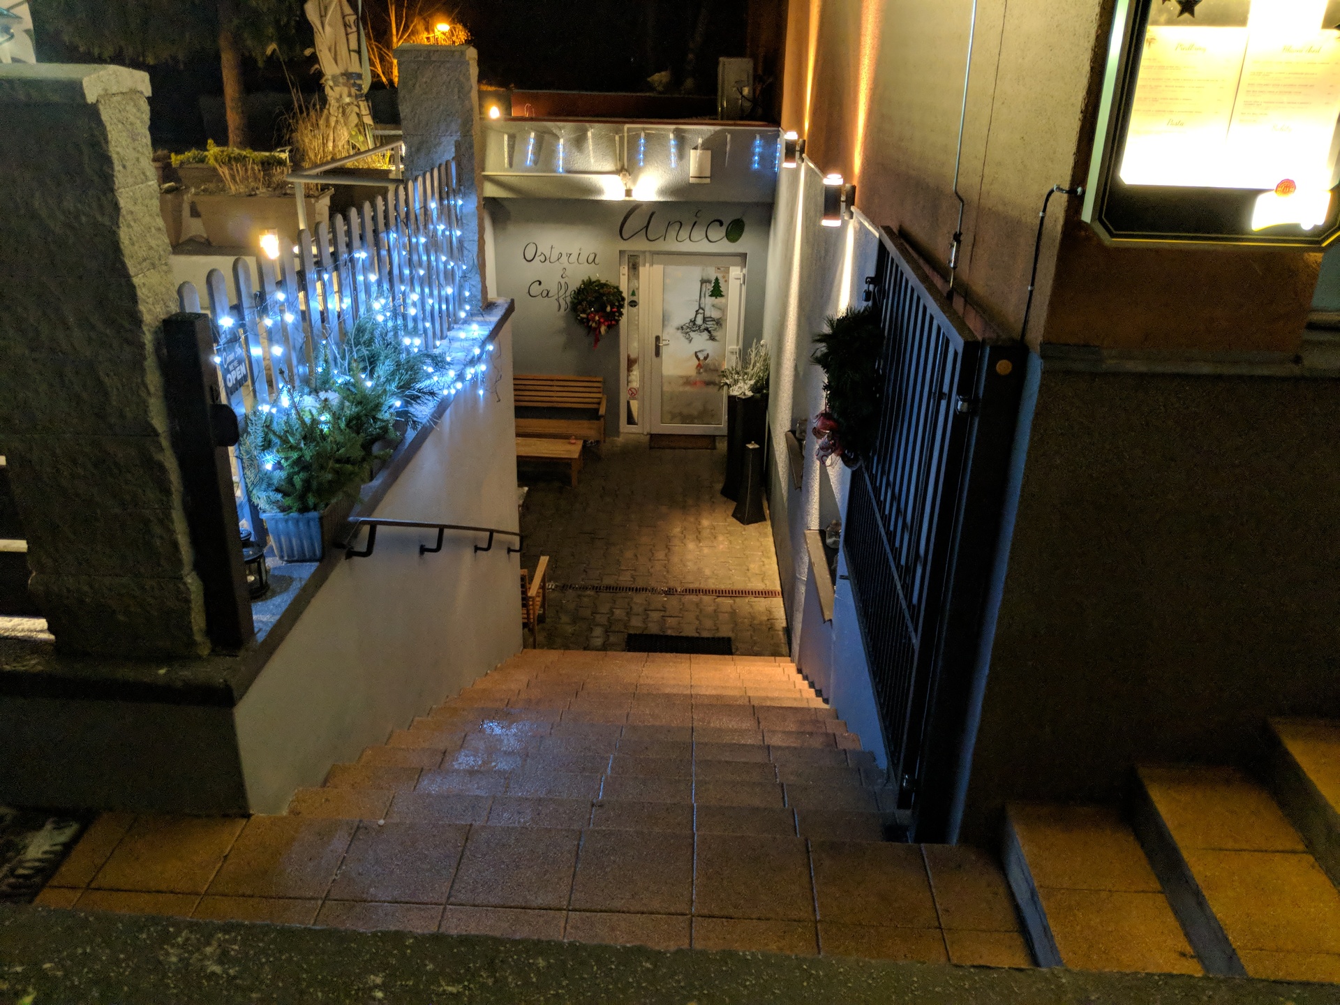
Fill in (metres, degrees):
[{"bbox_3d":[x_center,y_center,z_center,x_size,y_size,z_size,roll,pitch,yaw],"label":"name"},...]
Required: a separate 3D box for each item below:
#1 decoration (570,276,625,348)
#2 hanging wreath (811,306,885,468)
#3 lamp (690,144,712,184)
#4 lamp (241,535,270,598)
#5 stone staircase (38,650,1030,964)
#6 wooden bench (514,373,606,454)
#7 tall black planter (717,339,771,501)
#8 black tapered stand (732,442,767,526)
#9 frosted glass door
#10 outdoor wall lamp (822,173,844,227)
[{"bbox_3d":[-0.787,-2.062,11.398,0.590,0.790,0.170,2,23,1],"label":"decoration"},{"bbox_3d":[0.654,-0.433,3.929,0.200,0.630,0.560,3,23,3],"label":"hanging wreath"},{"bbox_3d":[0.302,-3.299,10.289,0.215,0.345,0.120,3,23,2],"label":"lamp"},{"bbox_3d":[-1.242,0.166,3.080,0.110,0.200,0.110,2,23,1],"label":"lamp"},{"bbox_3d":[-0.305,1.127,5.033,2.380,2.190,4.670,2,23,1],"label":"stone staircase"},{"bbox_3d":[-1.303,-0.896,11.382,1.220,0.860,0.660,2,23,1],"label":"wooden bench"},{"bbox_3d":[0.755,-0.806,10.382,0.390,1.600,0.390,-11,26,-26],"label":"tall black planter"},{"bbox_3d":[0.784,-0.188,10.019,0.245,0.750,0.245,-10,26,-26],"label":"black tapered stand"},{"bbox_3d":[0.258,-1.734,11.927,1.000,2.070,0.080,2,23,1],"label":"frosted glass door"},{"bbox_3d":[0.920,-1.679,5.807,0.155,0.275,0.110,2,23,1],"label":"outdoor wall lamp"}]

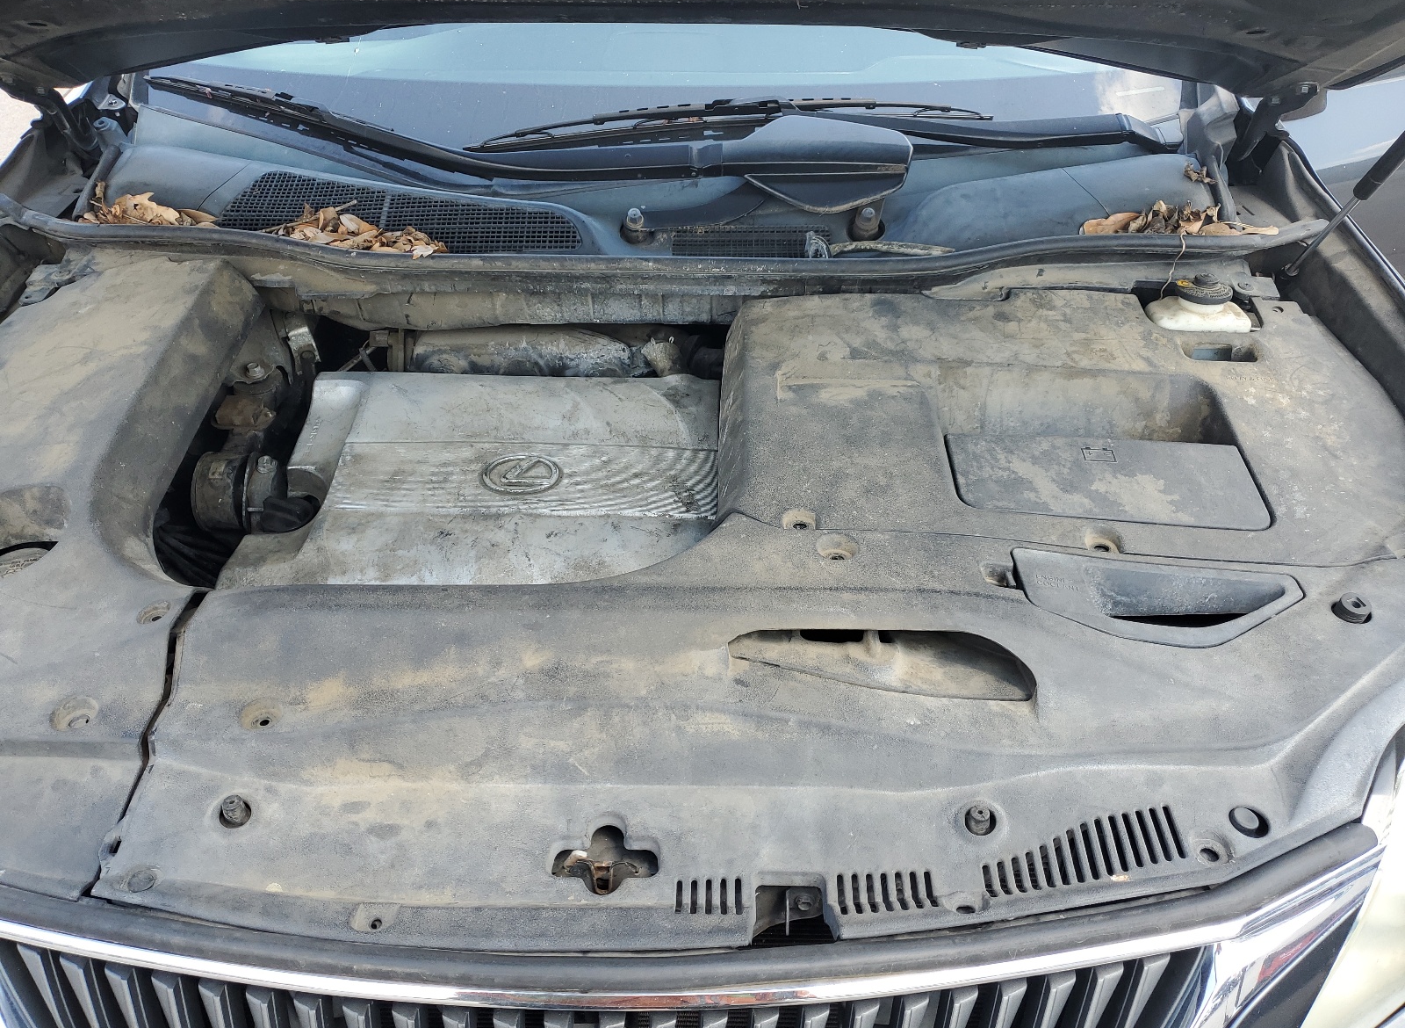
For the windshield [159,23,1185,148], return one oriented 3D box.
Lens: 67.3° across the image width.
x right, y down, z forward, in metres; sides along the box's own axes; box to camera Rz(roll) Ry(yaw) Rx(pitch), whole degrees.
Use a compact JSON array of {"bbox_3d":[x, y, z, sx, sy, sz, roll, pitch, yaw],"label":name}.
[{"bbox_3d":[-0.048,-0.770,1.449,1.480,0.170,0.950,0,71,0],"label":"windshield"}]

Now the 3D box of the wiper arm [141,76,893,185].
[{"bbox_3d":[-0.314,-0.479,1.301,1.125,0.076,0.195,12,41,15],"label":"wiper arm"}]

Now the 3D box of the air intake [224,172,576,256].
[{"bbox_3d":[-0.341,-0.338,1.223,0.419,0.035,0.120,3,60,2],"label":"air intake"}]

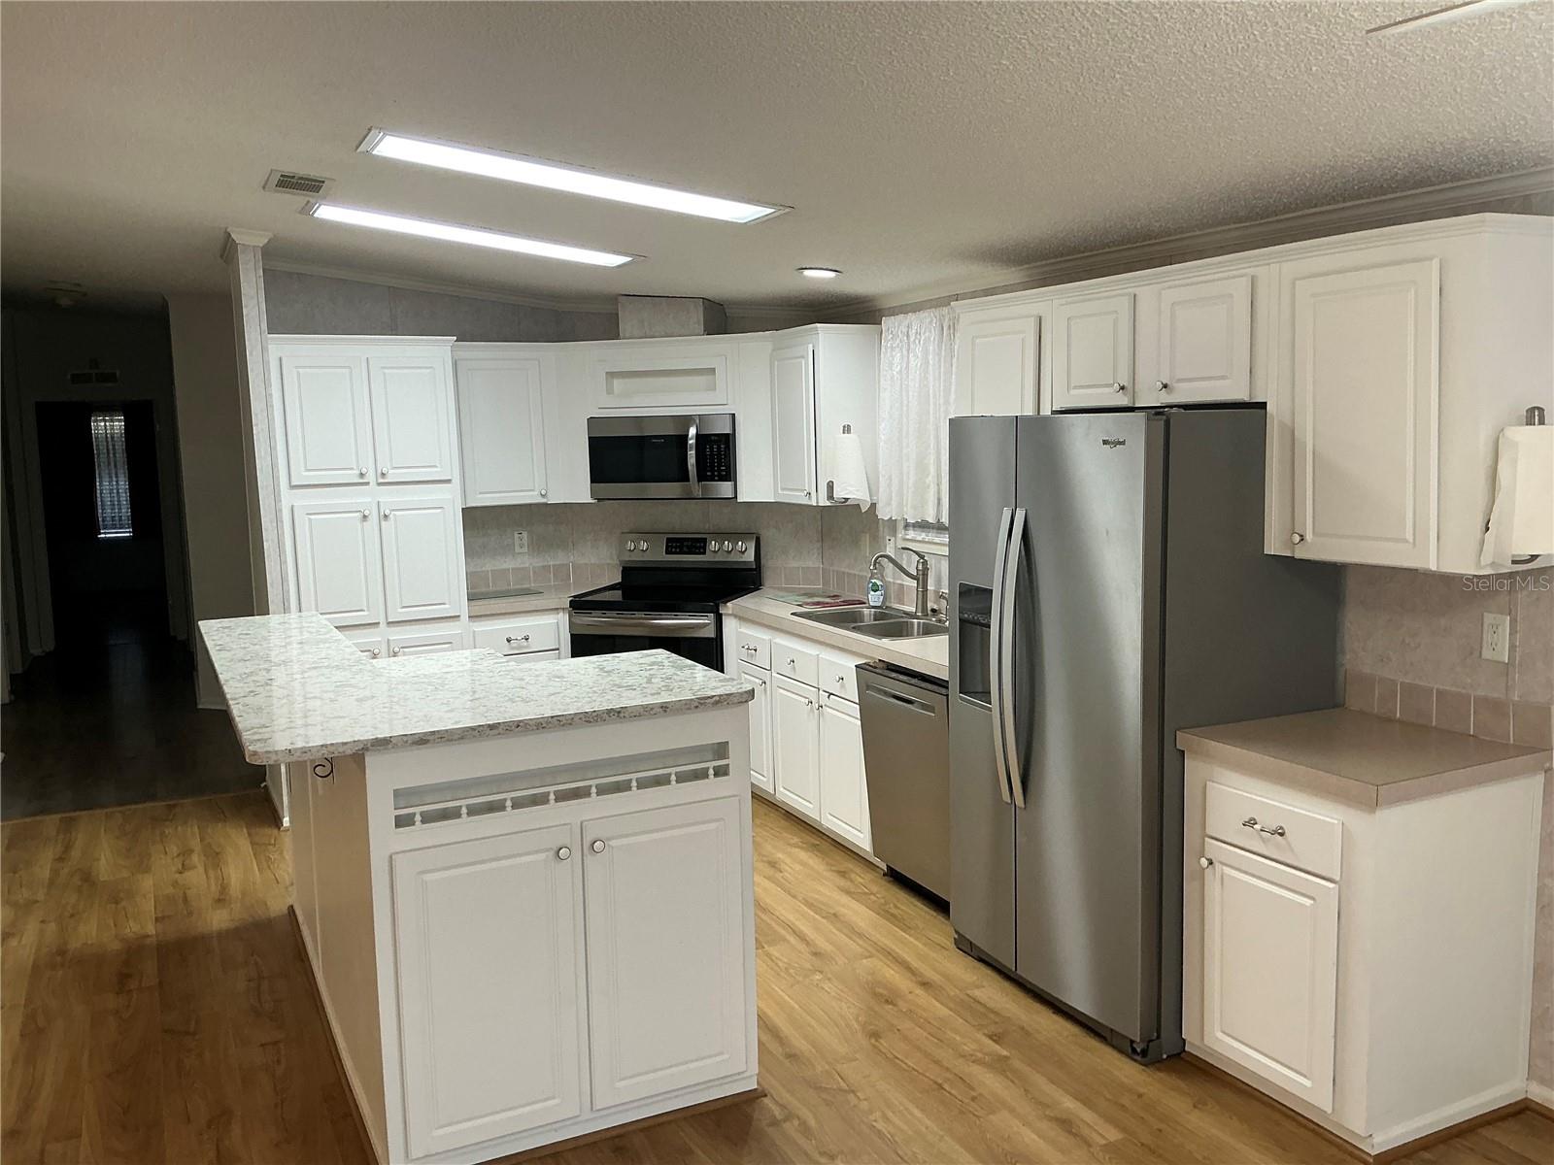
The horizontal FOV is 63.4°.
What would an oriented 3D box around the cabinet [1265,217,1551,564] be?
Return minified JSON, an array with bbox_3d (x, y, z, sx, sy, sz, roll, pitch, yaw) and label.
[{"bbox_3d":[1.592,-0.453,3.155,0.330,0.793,0.625,-5,7,-25],"label":"cabinet"}]

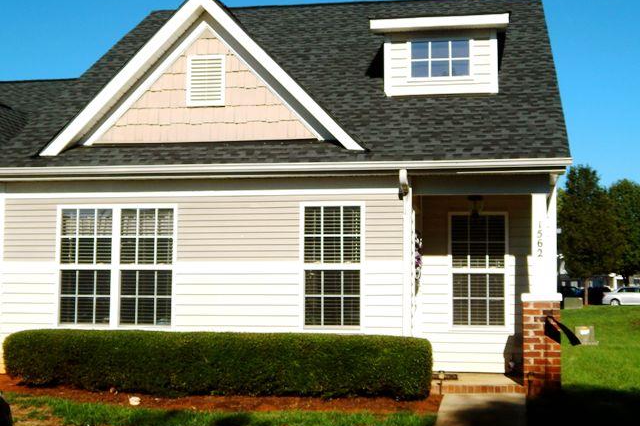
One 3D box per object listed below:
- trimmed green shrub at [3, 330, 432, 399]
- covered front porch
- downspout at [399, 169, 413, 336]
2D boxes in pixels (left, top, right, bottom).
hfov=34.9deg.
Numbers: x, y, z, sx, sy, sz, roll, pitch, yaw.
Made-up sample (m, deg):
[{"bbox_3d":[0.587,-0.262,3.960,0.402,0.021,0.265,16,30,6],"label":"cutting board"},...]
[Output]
[{"bbox_3d":[-1.208,1.704,11.753,4.952,0.660,0.870,-1,-5,11],"label":"trimmed green shrub"},{"bbox_3d":[2.008,0.841,12.411,1.770,2.510,1.620,-1,-5,11],"label":"covered front porch"},{"bbox_3d":[1.001,0.736,11.783,0.106,2.467,0.410,-1,-5,11],"label":"downspout"}]

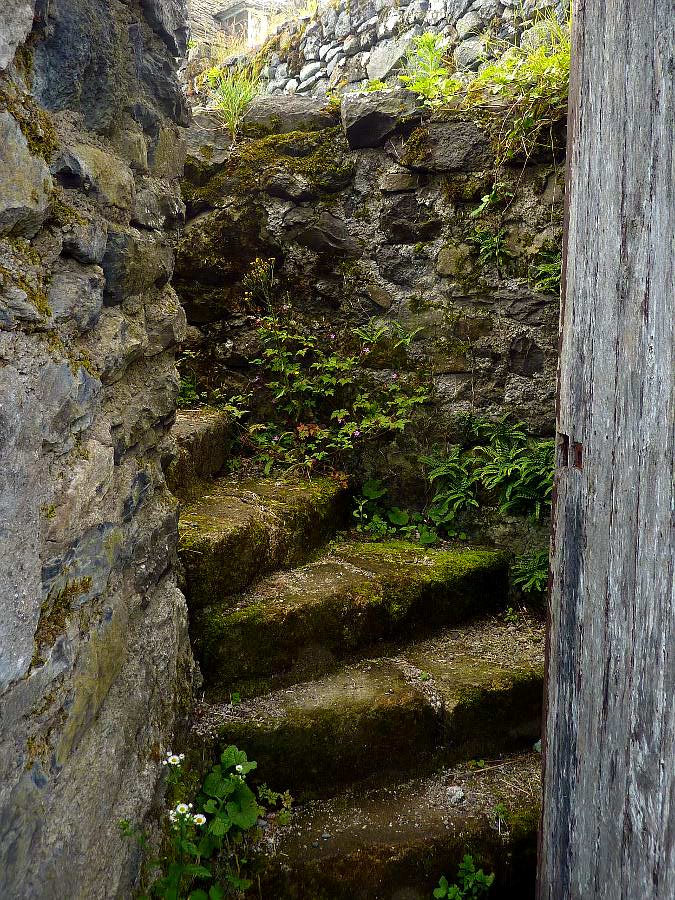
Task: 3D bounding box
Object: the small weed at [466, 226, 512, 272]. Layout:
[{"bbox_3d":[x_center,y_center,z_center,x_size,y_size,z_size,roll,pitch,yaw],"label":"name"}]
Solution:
[{"bbox_3d":[0.621,-0.819,2.660,0.170,0.172,0.120,0,6,0],"label":"small weed"}]

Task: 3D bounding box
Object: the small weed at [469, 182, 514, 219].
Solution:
[{"bbox_3d":[0.629,-1.020,2.660,0.173,0.129,0.100,0,6,0],"label":"small weed"}]

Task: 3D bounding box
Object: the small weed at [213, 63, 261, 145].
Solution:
[{"bbox_3d":[-0.452,-1.569,2.950,0.189,0.316,0.190,0,6,0],"label":"small weed"}]

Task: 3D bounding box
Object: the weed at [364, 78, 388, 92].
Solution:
[{"bbox_3d":[0.180,-1.703,3.050,0.123,0.064,0.100,0,6,0],"label":"weed"}]

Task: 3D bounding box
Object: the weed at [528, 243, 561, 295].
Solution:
[{"bbox_3d":[0.853,-0.726,2.620,0.143,0.187,0.120,0,6,0],"label":"weed"}]

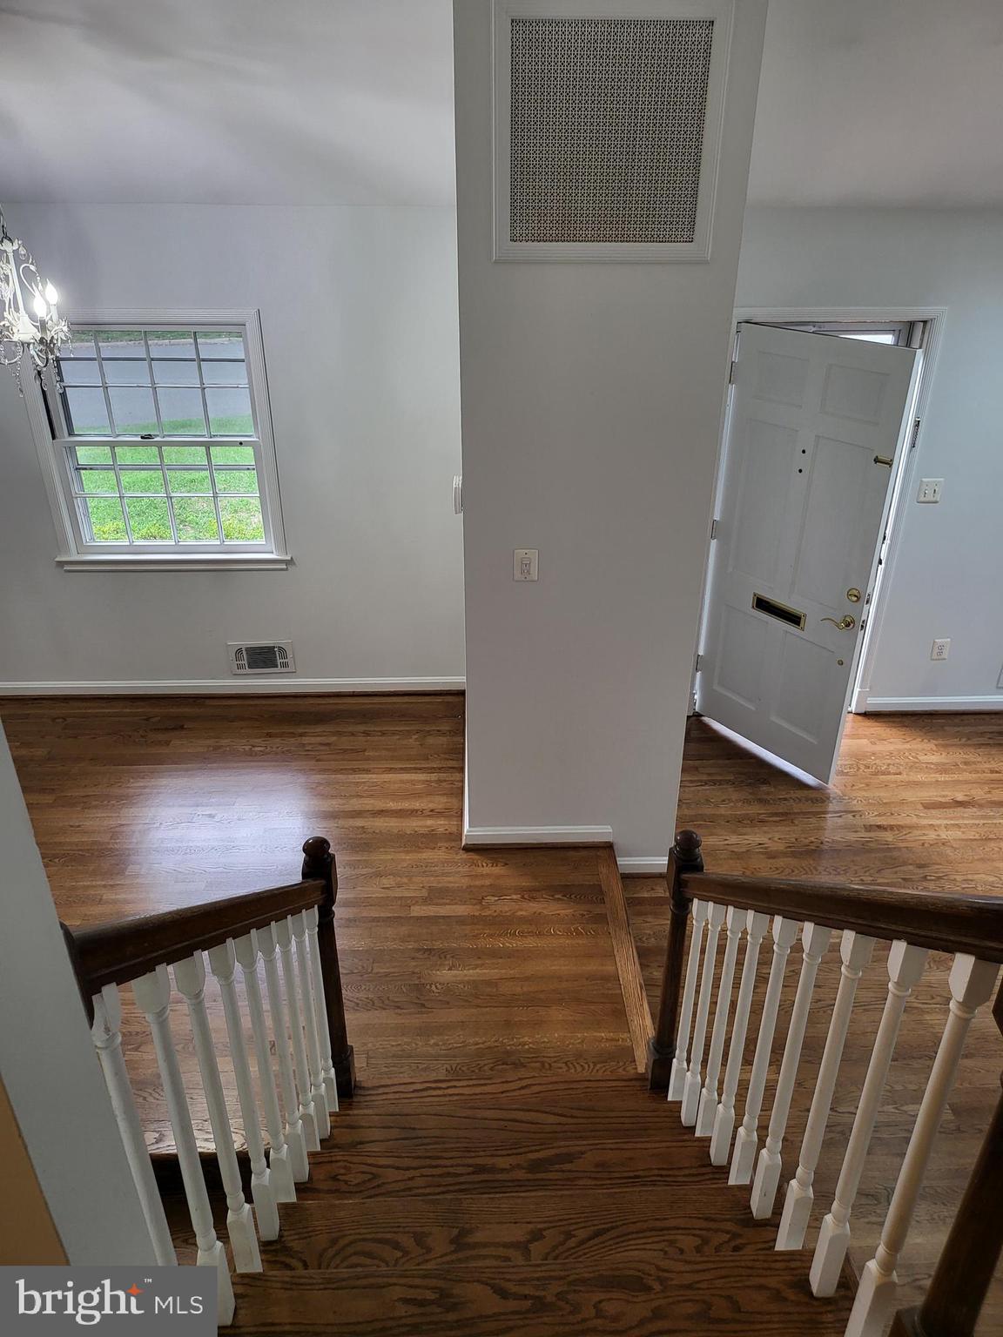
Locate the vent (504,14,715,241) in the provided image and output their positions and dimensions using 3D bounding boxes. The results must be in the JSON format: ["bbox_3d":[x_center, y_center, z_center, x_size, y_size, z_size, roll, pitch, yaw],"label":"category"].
[{"bbox_3d":[0.308,-1.547,2.694,0.572,0.572,0.025,-1,27,-2],"label":"vent"}]

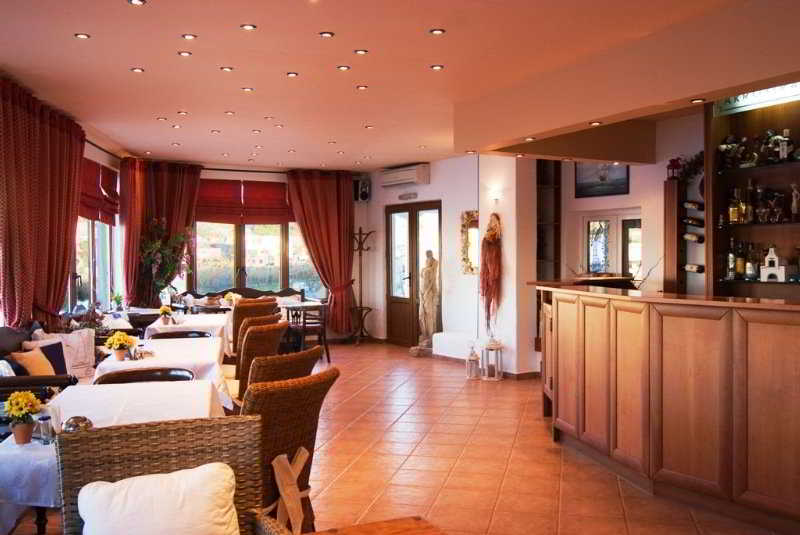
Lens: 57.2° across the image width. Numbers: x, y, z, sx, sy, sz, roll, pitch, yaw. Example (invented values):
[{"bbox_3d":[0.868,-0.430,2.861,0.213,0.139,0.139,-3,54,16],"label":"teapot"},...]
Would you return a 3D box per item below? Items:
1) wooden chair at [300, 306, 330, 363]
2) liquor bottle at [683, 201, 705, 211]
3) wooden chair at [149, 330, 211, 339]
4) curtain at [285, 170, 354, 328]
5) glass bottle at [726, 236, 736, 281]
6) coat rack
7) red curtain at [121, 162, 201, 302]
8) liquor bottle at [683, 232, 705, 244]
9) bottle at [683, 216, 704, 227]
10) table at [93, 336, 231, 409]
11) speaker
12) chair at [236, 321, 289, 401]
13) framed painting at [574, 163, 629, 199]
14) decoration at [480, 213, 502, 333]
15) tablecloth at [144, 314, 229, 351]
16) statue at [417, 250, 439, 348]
[{"bbox_3d":[-1.100,0.827,9.500,0.430,0.770,0.410,0,1,-15],"label":"wooden chair"},{"bbox_3d":[2.434,-0.519,6.150,0.078,0.078,0.300,-1,7,-32],"label":"liquor bottle"},{"bbox_3d":[-1.671,0.897,5.598,0.550,0.780,0.550,0,1,-14],"label":"wooden chair"},{"bbox_3d":[-1.240,-0.229,11.520,1.100,2.540,0.250,-1,1,-27],"label":"curtain"},{"bbox_3d":[2.800,-0.073,6.200,0.073,0.345,0.073,0,1,-35],"label":"glass bottle"},{"bbox_3d":[-0.624,0.272,11.600,0.460,1.830,0.460,0,1,-3],"label":"coat rack"},{"bbox_3d":[-3.380,-0.286,10.380,1.100,2.400,0.300,-1,1,-27],"label":"red curtain"},{"bbox_3d":[2.730,-0.280,6.850,0.077,0.077,0.300,0,11,-34],"label":"liquor bottle"},{"bbox_3d":[2.730,-0.429,6.850,0.077,0.077,0.300,0,11,-34],"label":"bottle"},{"bbox_3d":[-1.440,0.891,4.670,0.680,0.750,1.260,0,1,-10],"label":"table"},{"bbox_3d":[-0.616,-1.249,11.750,0.230,0.410,0.230,-1,1,-28],"label":"speaker"},{"bbox_3d":[-1.104,0.833,4.967,0.600,0.920,0.520,0,1,29],"label":"chair"},{"bbox_3d":[2.230,-1.048,8.125,0.030,0.520,0.790,0,1,-35],"label":"framed painting"},{"bbox_3d":[1.031,0.056,8.270,0.110,1.350,0.280,-1,1,-34],"label":"decoration"},{"bbox_3d":[-2.000,0.662,7.100,0.760,0.320,1.500,0,1,-13],"label":"tablecloth"},{"bbox_3d":[0.388,0.465,10.350,0.300,1.410,0.280,0,1,20],"label":"statue"}]

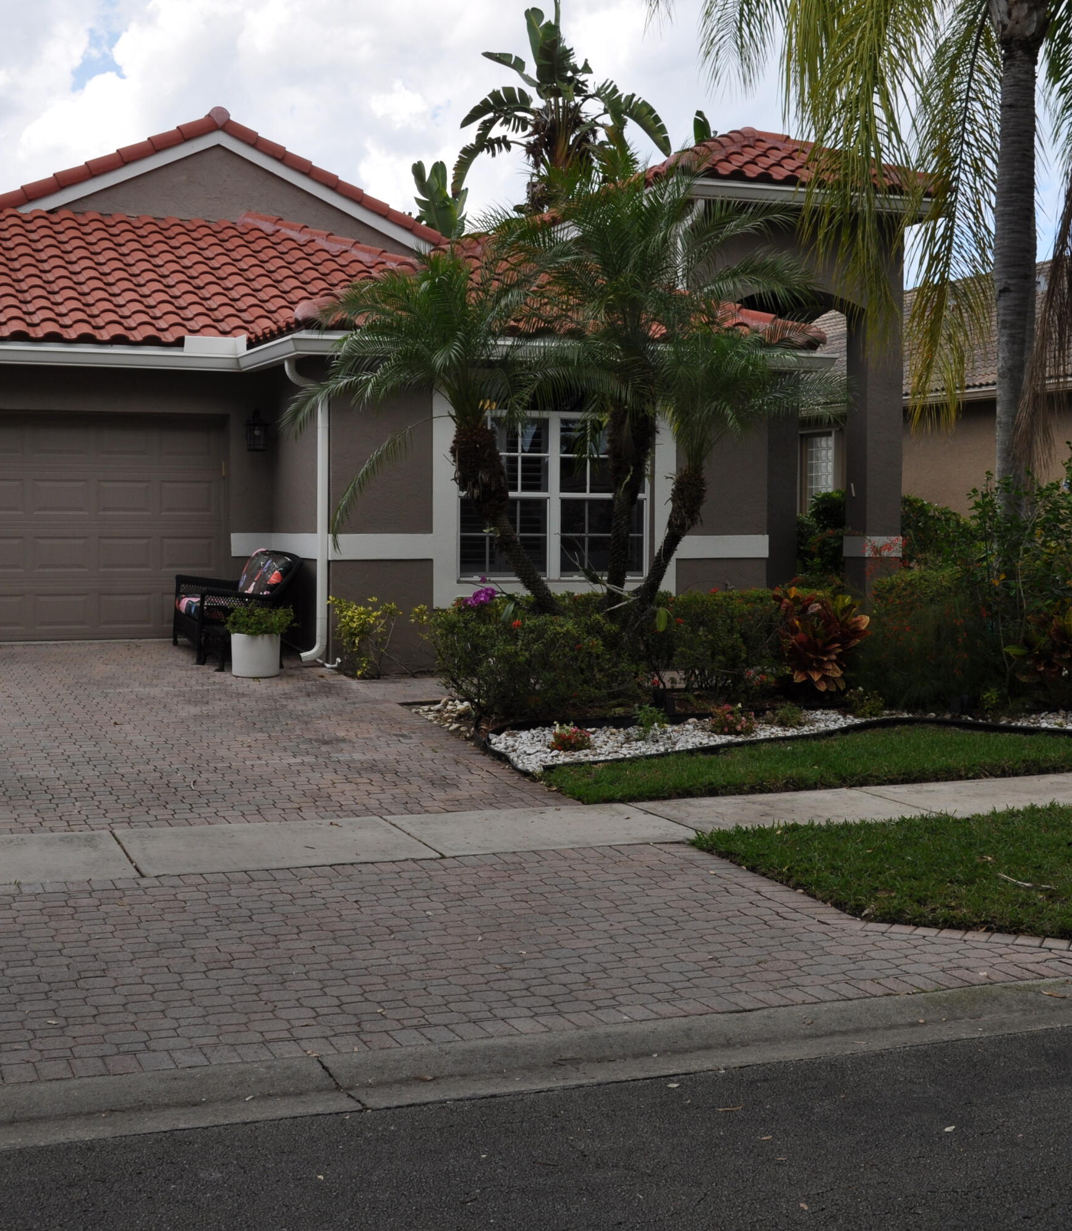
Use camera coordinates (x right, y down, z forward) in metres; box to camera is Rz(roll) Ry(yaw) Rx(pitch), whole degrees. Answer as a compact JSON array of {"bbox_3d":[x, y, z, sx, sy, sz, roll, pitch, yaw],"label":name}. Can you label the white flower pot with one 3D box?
[{"bbox_3d":[-2.329,0.322,14.145,0.405,0.360,0.405,-1,2,-19],"label":"white flower pot"}]

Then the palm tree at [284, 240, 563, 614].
[{"bbox_3d":[-0.809,-1.165,13.063,2.150,3.470,2.100,-1,2,-19],"label":"palm tree"}]

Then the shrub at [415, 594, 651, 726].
[{"bbox_3d":[-0.054,0.280,12.772,1.580,0.855,1.100,-1,2,-19],"label":"shrub"}]

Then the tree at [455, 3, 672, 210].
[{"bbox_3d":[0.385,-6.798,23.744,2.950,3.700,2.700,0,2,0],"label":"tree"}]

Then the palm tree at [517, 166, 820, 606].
[{"bbox_3d":[1.046,-1.470,13.251,2.300,4.105,2.200,0,2,0],"label":"palm tree"}]

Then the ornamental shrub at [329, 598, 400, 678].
[{"bbox_3d":[-1.449,0.165,14.268,0.570,0.685,0.480,-1,2,-19],"label":"ornamental shrub"}]

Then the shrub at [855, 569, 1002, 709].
[{"bbox_3d":[3.172,0.137,13.667,1.120,1.080,1.100,-1,2,-19],"label":"shrub"}]

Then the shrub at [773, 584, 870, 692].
[{"bbox_3d":[2.264,0.200,13.469,0.740,0.890,0.720,0,2,0],"label":"shrub"}]

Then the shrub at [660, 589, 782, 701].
[{"bbox_3d":[1.493,0.208,13.620,0.950,0.860,0.900,-1,2,-19],"label":"shrub"}]

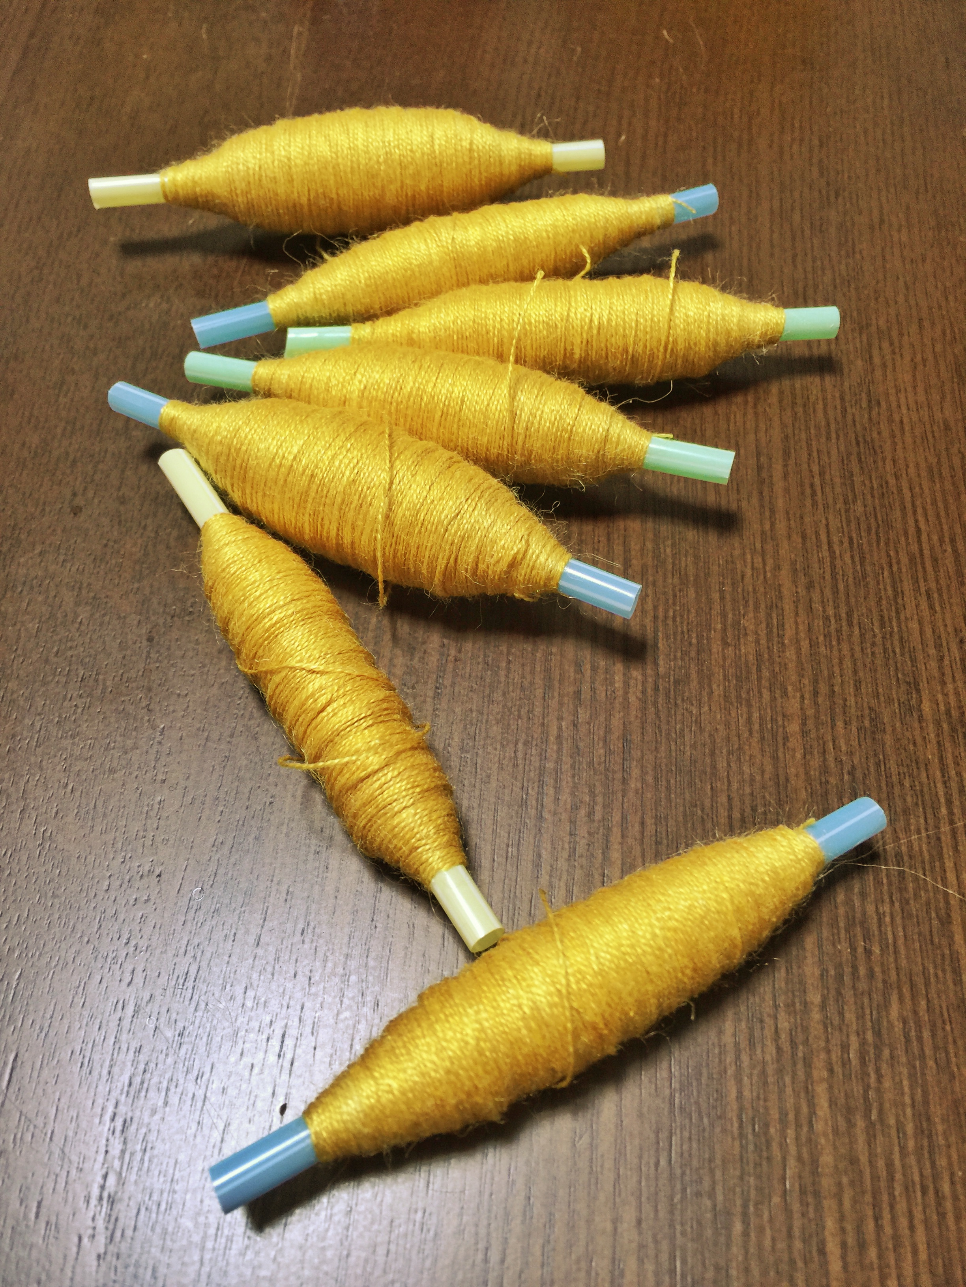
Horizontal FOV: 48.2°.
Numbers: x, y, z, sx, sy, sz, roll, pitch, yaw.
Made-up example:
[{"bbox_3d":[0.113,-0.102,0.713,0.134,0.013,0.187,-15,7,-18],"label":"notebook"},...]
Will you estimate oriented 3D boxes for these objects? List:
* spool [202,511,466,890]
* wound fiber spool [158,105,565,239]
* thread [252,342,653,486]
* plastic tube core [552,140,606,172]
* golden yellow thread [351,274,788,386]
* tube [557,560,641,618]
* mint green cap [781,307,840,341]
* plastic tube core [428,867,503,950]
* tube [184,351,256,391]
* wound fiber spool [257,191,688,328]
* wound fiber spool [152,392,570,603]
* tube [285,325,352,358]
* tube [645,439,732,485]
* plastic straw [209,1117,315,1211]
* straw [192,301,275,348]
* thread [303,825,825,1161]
[{"bbox_3d":[-0.027,0.007,0.183,0.020,0.020,0.079,-31,66,-13],"label":"spool"},{"bbox_3d":[-0.027,-0.103,0.236,0.085,0.023,0.023,-4,63,0],"label":"wound fiber spool"},{"bbox_3d":[-0.007,-0.044,0.206,0.078,0.022,0.022,13,64,9],"label":"thread"},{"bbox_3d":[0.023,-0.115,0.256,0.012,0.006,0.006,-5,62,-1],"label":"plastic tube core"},{"bbox_3d":[0.016,-0.062,0.214,0.085,0.020,0.020,-2,63,2],"label":"golden yellow thread"},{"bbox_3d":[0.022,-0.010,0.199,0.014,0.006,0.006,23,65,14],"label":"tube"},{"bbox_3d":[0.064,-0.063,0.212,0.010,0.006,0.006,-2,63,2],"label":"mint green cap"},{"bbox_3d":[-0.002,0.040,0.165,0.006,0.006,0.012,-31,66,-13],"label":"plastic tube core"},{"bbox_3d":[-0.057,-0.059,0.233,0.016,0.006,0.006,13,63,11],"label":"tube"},{"bbox_3d":[-0.002,-0.086,0.243,0.094,0.020,0.020,-16,62,-4],"label":"wound fiber spool"},{"bbox_3d":[-0.025,-0.030,0.212,0.091,0.028,0.028,23,65,14],"label":"wound fiber spool"},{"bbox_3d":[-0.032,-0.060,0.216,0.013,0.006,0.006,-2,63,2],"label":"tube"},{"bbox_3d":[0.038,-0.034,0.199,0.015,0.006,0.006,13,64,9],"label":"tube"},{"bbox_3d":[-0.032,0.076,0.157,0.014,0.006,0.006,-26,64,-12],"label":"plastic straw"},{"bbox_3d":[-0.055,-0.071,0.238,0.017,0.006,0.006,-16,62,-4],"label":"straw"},{"bbox_3d":[0.015,0.053,0.168,0.091,0.021,0.021,-26,64,-12],"label":"thread"}]

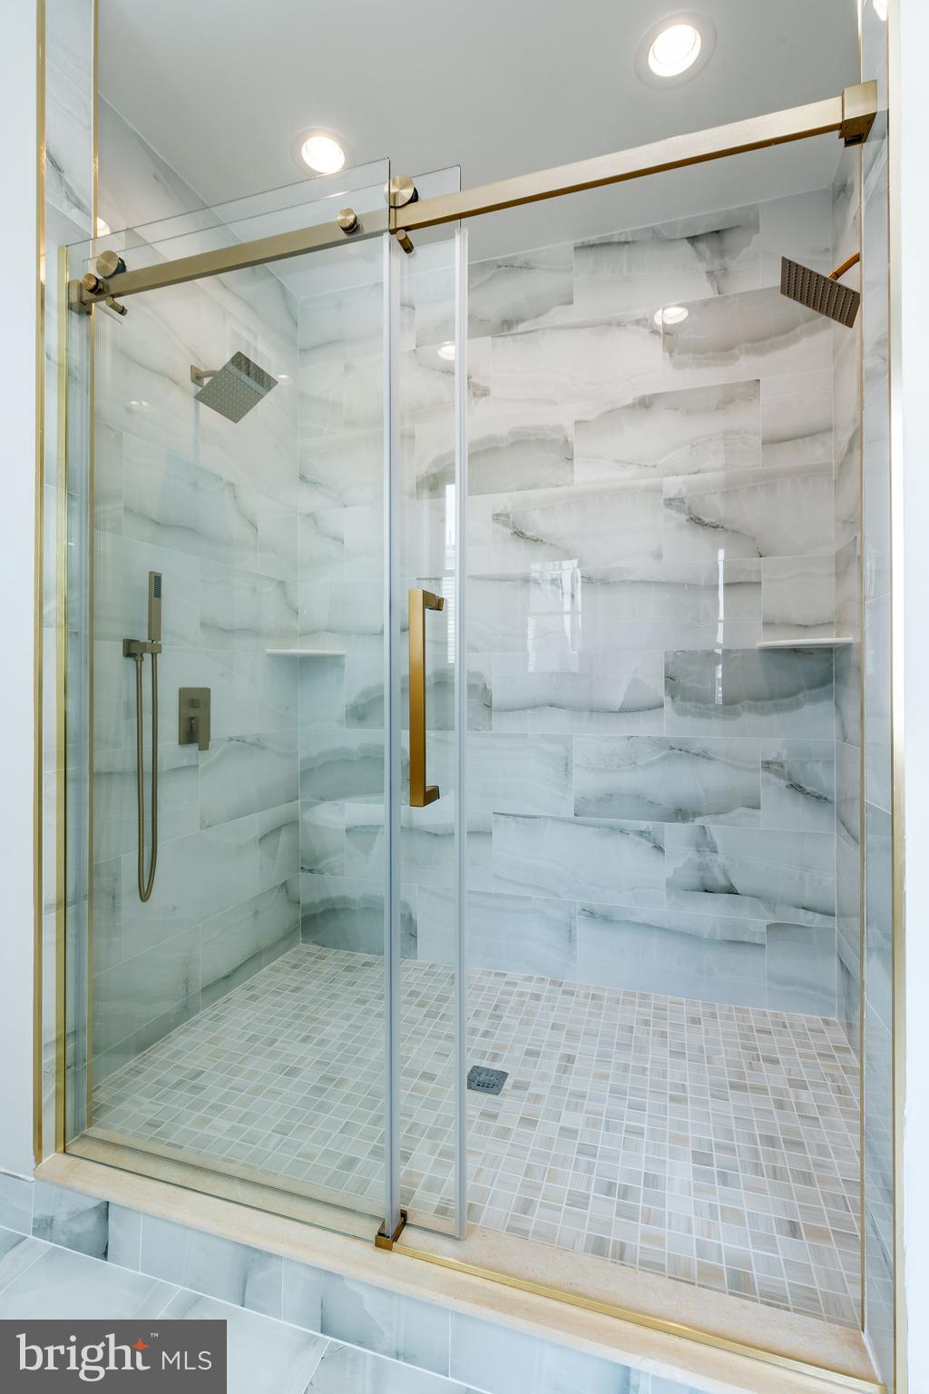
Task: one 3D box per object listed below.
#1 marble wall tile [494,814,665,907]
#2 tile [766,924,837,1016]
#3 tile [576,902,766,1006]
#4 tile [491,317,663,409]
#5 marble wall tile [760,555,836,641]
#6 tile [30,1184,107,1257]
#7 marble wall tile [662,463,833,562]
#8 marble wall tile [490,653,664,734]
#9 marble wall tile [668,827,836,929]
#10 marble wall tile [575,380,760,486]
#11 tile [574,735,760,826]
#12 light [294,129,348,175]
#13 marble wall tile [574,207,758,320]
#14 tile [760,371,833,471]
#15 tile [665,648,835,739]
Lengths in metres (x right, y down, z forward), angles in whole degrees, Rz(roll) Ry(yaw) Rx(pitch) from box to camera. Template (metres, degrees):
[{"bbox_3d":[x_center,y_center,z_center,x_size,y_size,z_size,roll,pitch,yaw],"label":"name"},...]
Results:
[{"bbox_3d":[0.401,0.589,2.250,0.616,0.298,0.012,0,0,18],"label":"marble wall tile"},{"bbox_3d":[1.108,0.891,2.042,0.203,0.297,0.012,0,0,17],"label":"tile"},{"bbox_3d":[0.711,0.885,2.164,0.616,0.300,0.012,0,0,17],"label":"tile"},{"bbox_3d":[0.397,-1.207,2.240,0.610,0.300,0.012,0,0,17],"label":"tile"},{"bbox_3d":[1.093,-0.312,2.036,0.213,0.298,0.012,0,0,18],"label":"marble wall tile"},{"bbox_3d":[-0.772,1.023,1.219,0.194,0.115,0.012,0,0,17],"label":"tile"},{"bbox_3d":[0.946,-0.612,2.084,0.522,0.298,0.012,0,0,18],"label":"marble wall tile"},{"bbox_3d":[0.402,-0.011,2.250,0.610,0.300,0.012,0,0,17],"label":"marble wall tile"},{"bbox_3d":[0.945,0.589,2.078,0.522,0.298,0.012,0,0,18],"label":"marble wall tile"},{"bbox_3d":[0.693,-0.908,2.152,0.610,0.300,0.012,0,0,17],"label":"marble wall tile"},{"bbox_3d":[0.696,0.288,2.159,0.616,0.298,0.012,0,0,18],"label":"tile"},{"bbox_3d":[-0.430,-1.637,1.866,0.175,0.030,0.175,0,0,0],"label":"light"},{"bbox_3d":[0.697,-1.507,2.167,0.616,0.287,0.012,0,0,18],"label":"marble wall tile"},{"bbox_3d":[1.093,-0.913,2.039,0.213,0.298,0.012,0,0,18],"label":"tile"},{"bbox_3d":[0.948,-0.012,2.083,0.520,0.300,0.012,0,0,17],"label":"tile"}]

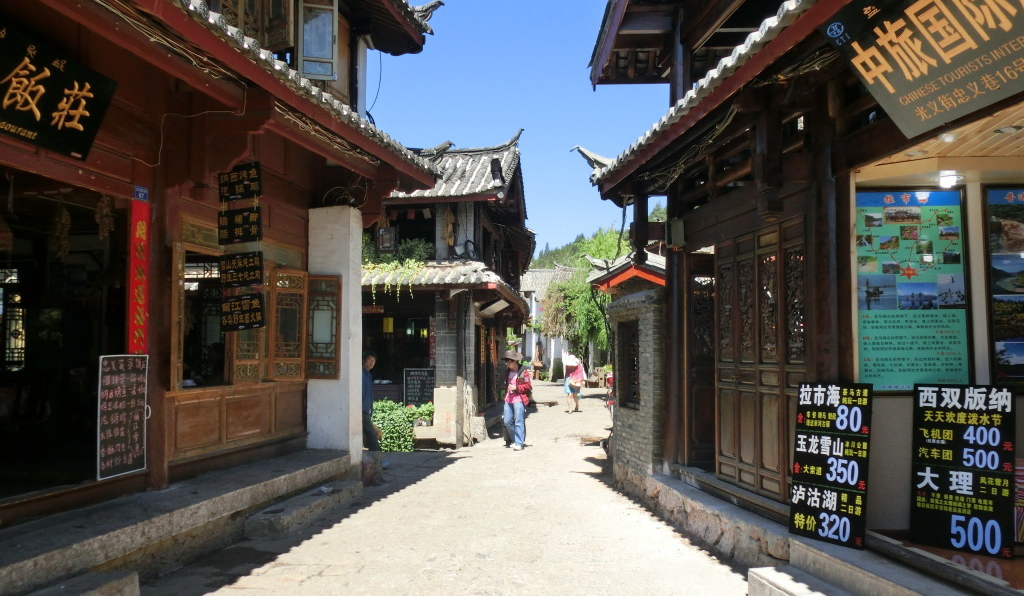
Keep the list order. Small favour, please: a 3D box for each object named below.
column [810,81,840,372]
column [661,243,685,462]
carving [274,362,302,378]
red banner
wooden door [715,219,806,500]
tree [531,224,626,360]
[{"bbox_3d":[2.340,0.102,6.183,0.190,3.200,0.190,1,-3,-9],"label":"column"},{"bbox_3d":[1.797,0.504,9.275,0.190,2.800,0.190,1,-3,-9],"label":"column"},{"bbox_3d":[-2.428,0.788,9.000,0.300,0.165,0.030,2,-4,-33],"label":"carving"},{"bbox_3d":[-3.076,-0.157,6.848,0.020,1.377,0.254,-1,-3,10],"label":"red banner"},{"bbox_3d":[2.057,0.534,6.914,0.080,2.150,1.600,1,-3,-9],"label":"wooden door"},{"bbox_3d":[3.575,0.127,42.000,5.600,7.600,5.400,0,-3,0],"label":"tree"}]

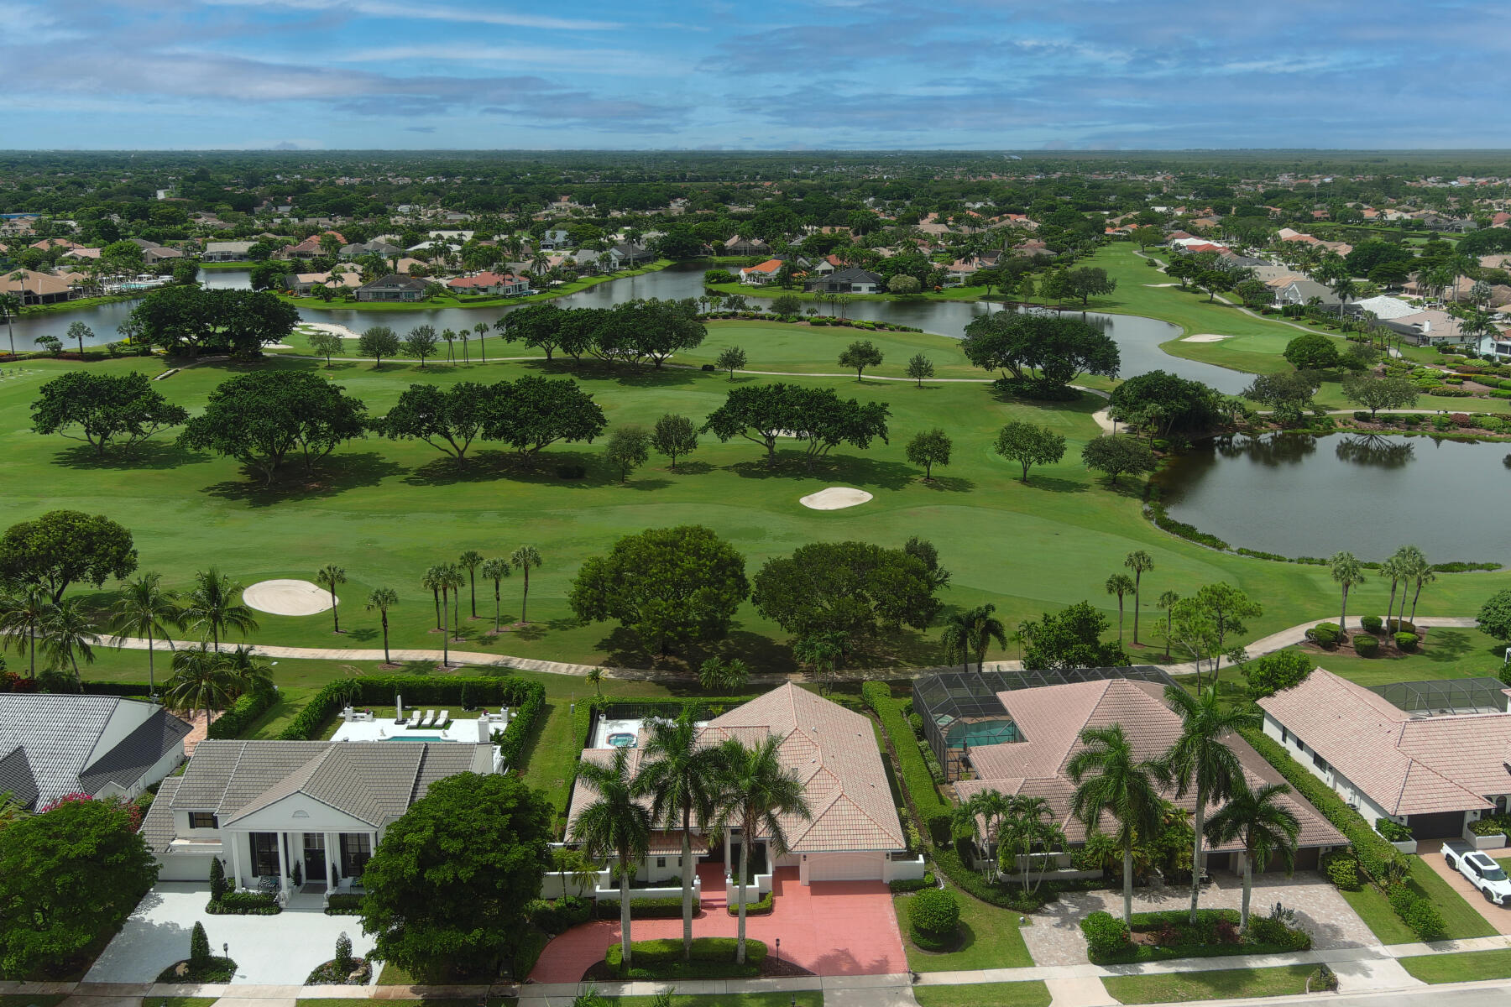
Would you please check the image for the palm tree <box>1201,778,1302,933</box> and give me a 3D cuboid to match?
[{"bbox_3d":[31.219,22.561,77.675,6.060,11.010,6.060,0,16,0],"label":"palm tree"}]

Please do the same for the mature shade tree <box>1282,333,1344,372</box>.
[{"bbox_3d":[126.996,-34.988,278.739,12.220,8.390,12.220,0,16,0],"label":"mature shade tree"}]

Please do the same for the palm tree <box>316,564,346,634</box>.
[{"bbox_3d":[-44.438,10.034,128.082,2.970,7.560,2.970,0,16,0],"label":"palm tree"}]

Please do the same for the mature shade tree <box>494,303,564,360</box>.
[{"bbox_3d":[-54.680,-41.940,296.668,17.526,13.686,16.124,-3,17,-9],"label":"mature shade tree"}]

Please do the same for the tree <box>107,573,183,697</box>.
[{"bbox_3d":[-56.930,12.441,114.361,6.100,12.120,6.100,-9,18,-27],"label":"tree"}]

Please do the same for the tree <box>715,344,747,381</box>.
[{"bbox_3d":[-5.038,-28.672,247.606,6.477,6.973,6.477,0,16,0],"label":"tree"}]

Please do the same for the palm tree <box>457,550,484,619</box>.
[{"bbox_3d":[-30.410,8.734,130.790,2.980,7.680,2.980,0,16,0],"label":"palm tree"}]

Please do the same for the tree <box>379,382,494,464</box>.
[{"bbox_3d":[-50.888,-12.516,196.310,18.766,13.800,17.265,-4,17,-14],"label":"tree"}]

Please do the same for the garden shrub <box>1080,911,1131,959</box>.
[{"bbox_3d":[22.688,27.831,78.788,3.161,2.547,3.161,5,17,18],"label":"garden shrub"}]

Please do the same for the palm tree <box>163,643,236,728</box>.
[{"bbox_3d":[-47.964,16.299,105.681,6.210,8.160,6.210,0,16,0],"label":"palm tree"}]

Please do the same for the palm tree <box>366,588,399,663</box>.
[{"bbox_3d":[-33.833,11.192,110.902,2.867,7.346,2.867,0,16,0],"label":"palm tree"}]

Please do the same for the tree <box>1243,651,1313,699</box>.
[{"bbox_3d":[43.391,14.971,101.363,5.514,5.459,5.514,0,16,0],"label":"tree"}]

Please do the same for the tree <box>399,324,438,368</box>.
[{"bbox_3d":[-77.510,-36.354,282.204,8.460,9.710,8.210,0,16,0],"label":"tree"}]

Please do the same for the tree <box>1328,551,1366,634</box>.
[{"bbox_3d":[60.720,9.399,125.826,3.940,9.190,3.940,0,16,0],"label":"tree"}]

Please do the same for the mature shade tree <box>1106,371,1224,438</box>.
[{"bbox_3d":[71.934,-17.680,214.642,19.500,11.210,17.680,0,16,0],"label":"mature shade tree"}]

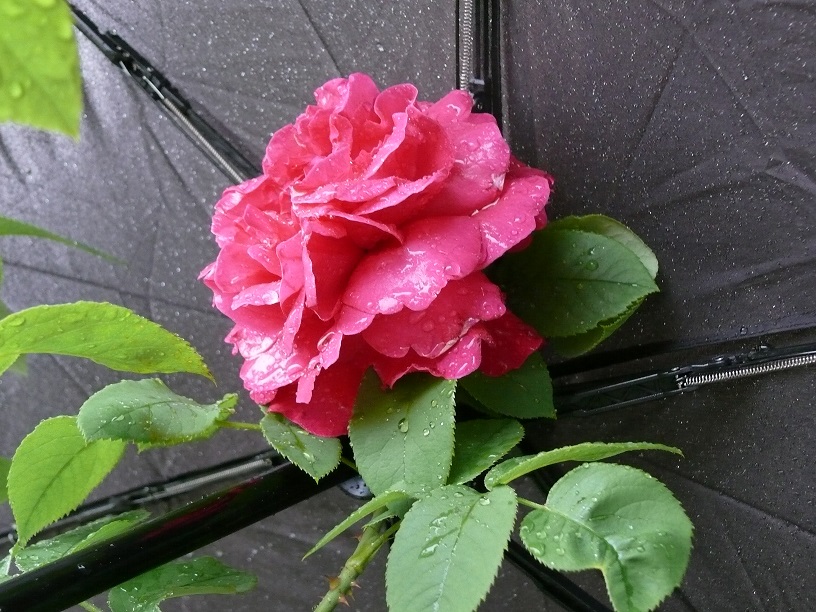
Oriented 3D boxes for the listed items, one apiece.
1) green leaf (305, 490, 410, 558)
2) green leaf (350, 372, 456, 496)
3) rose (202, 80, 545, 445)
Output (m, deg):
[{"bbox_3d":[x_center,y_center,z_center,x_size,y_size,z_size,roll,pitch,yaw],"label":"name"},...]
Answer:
[{"bbox_3d":[-0.014,0.061,0.362,0.037,0.011,0.020,-34,15,-7],"label":"green leaf"},{"bbox_3d":[-0.001,0.038,0.374,0.031,0.010,0.042,3,74,1],"label":"green leaf"},{"bbox_3d":[-0.009,-0.015,0.372,0.104,0.078,0.104,0,59,30],"label":"rose"}]

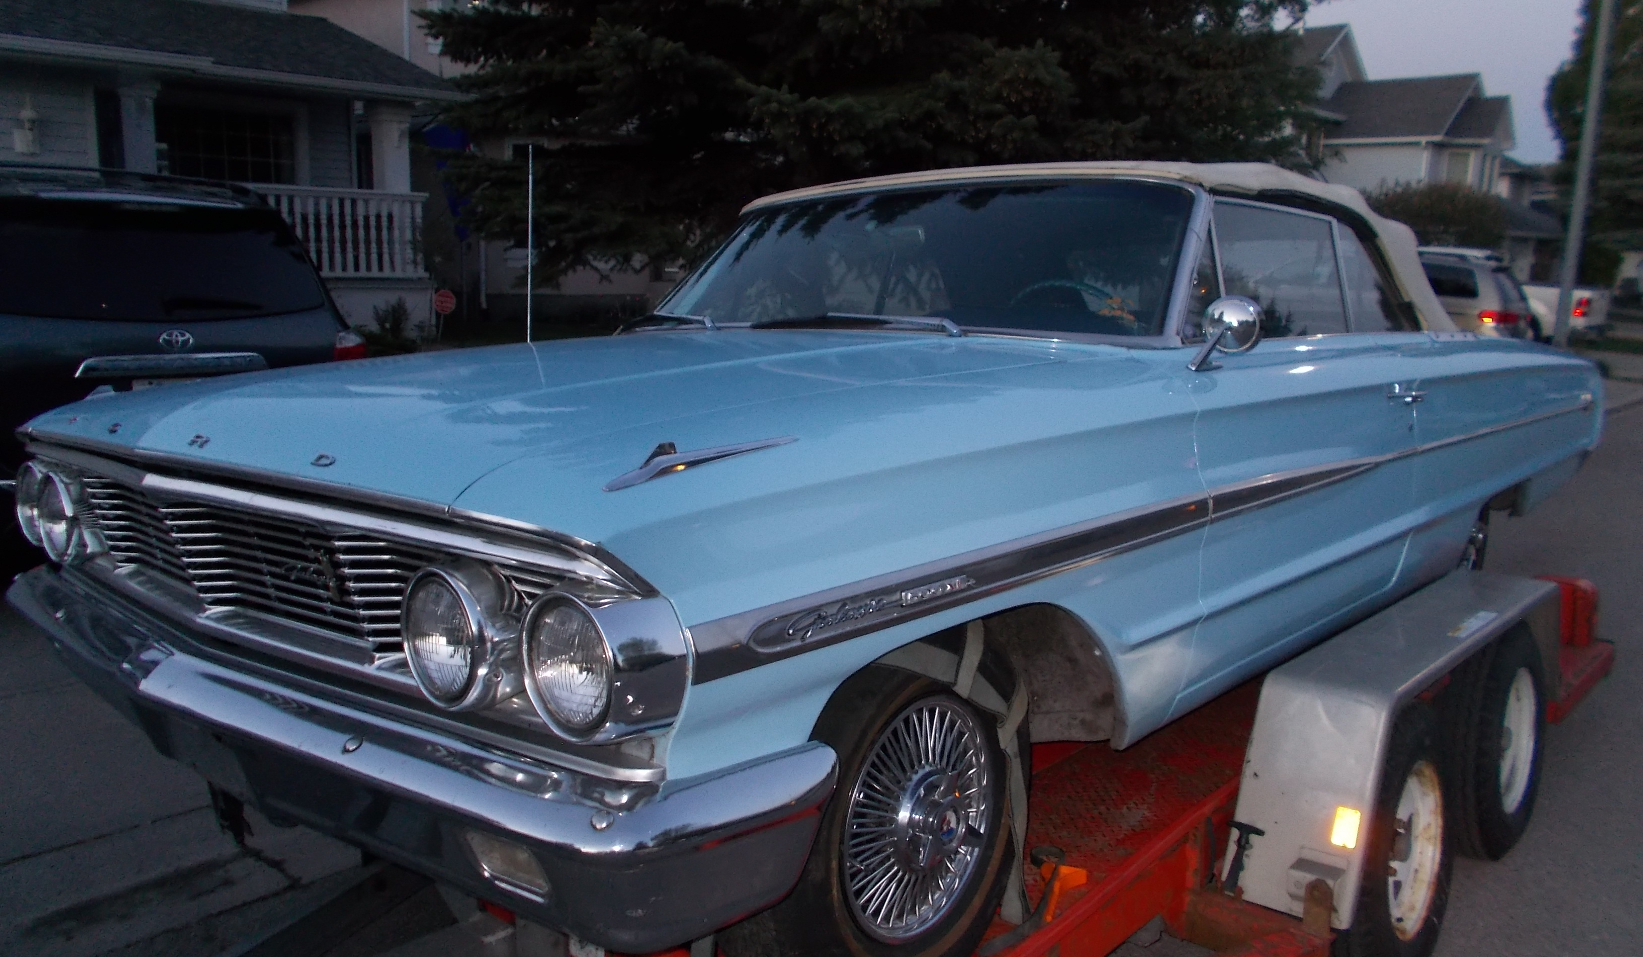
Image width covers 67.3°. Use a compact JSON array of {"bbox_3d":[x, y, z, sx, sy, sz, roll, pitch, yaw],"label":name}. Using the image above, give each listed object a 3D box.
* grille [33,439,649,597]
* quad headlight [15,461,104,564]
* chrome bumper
[{"bbox_3d":[-0.919,0.005,1.809,1.860,0.100,0.155,7,10,41],"label":"grille"},{"bbox_3d":[-1.454,0.056,2.352,0.395,0.180,0.145,7,10,41],"label":"quad headlight"},{"bbox_3d":[-0.853,0.326,1.929,1.980,0.235,0.410,7,10,41],"label":"chrome bumper"}]

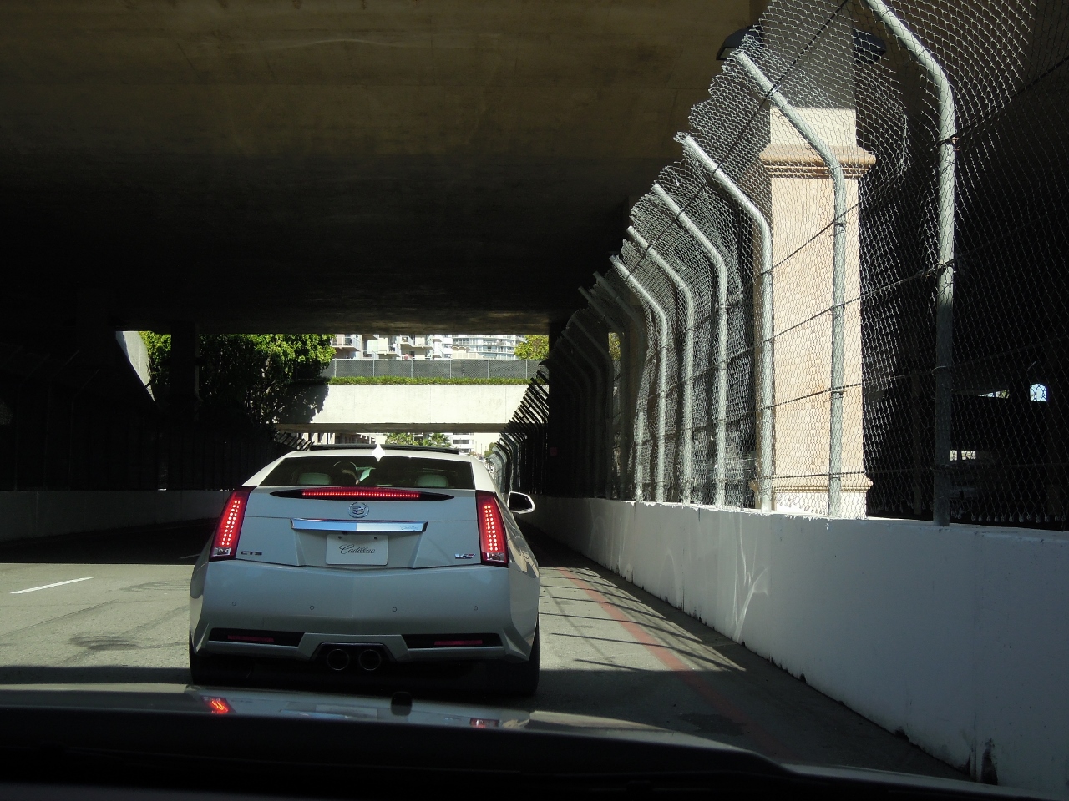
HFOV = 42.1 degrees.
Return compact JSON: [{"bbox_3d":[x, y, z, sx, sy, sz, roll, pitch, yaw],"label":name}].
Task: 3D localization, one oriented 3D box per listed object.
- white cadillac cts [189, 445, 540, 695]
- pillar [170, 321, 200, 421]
[{"bbox_3d":[-0.960,0.968,8.969,1.885,1.420,4.790,1,-4,-2],"label":"white cadillac cts"},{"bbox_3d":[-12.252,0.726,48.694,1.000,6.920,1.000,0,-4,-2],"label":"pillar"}]

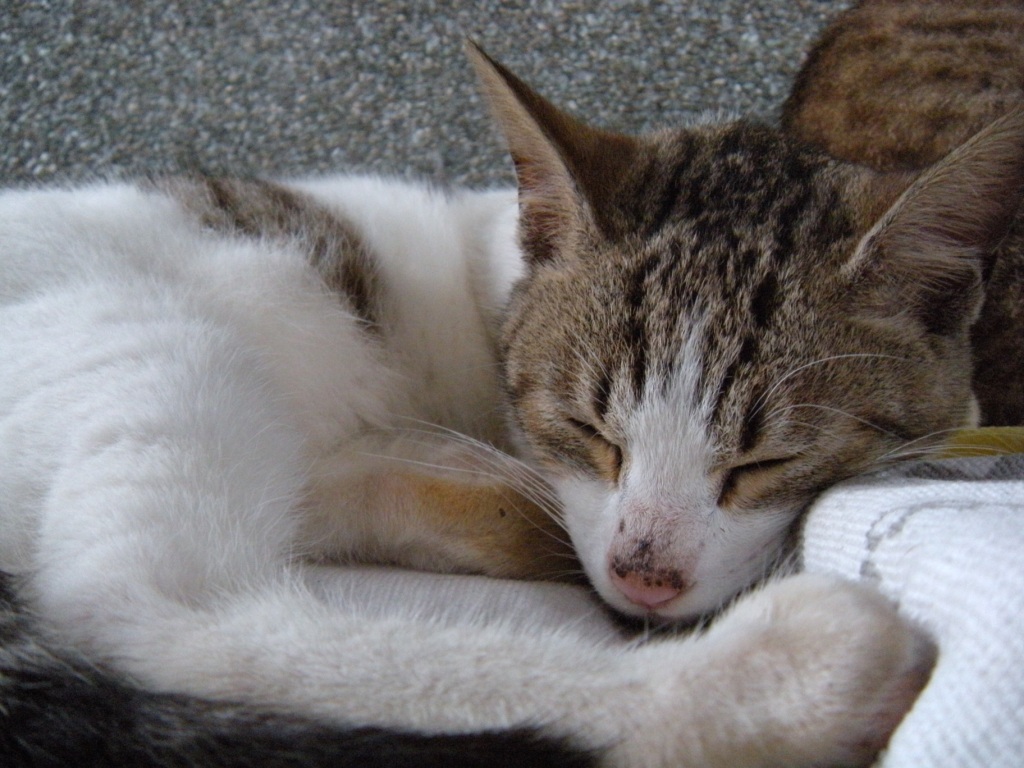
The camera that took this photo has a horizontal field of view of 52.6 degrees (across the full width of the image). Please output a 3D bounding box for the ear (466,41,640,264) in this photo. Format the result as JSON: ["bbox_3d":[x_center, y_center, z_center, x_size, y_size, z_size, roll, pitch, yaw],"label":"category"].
[{"bbox_3d":[0.010,-0.054,0.248,0.024,0.052,0.035,-26,-3,-31],"label":"ear"}]

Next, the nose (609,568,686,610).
[{"bbox_3d":[0.028,0.043,0.217,0.015,0.009,0.007,14,38,0],"label":"nose"}]

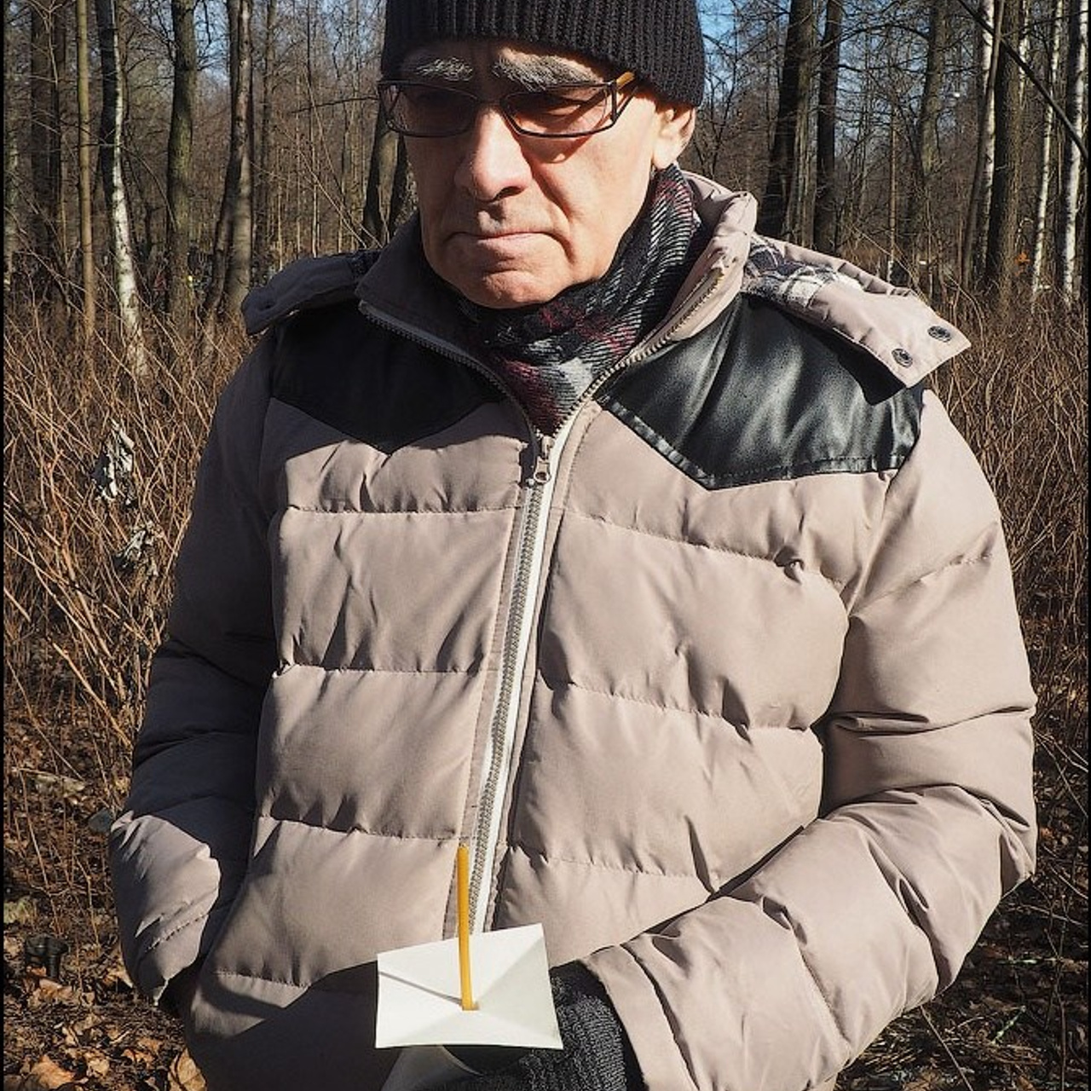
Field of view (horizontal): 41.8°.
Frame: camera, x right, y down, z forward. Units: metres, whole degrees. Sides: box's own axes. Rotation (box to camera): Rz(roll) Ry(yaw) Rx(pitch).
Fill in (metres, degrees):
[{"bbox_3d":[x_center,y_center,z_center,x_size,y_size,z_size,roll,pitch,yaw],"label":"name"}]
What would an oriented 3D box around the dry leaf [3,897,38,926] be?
[{"bbox_3d":[-1.249,0.868,3.386,0.090,0.030,0.090,-4,11,-21],"label":"dry leaf"}]

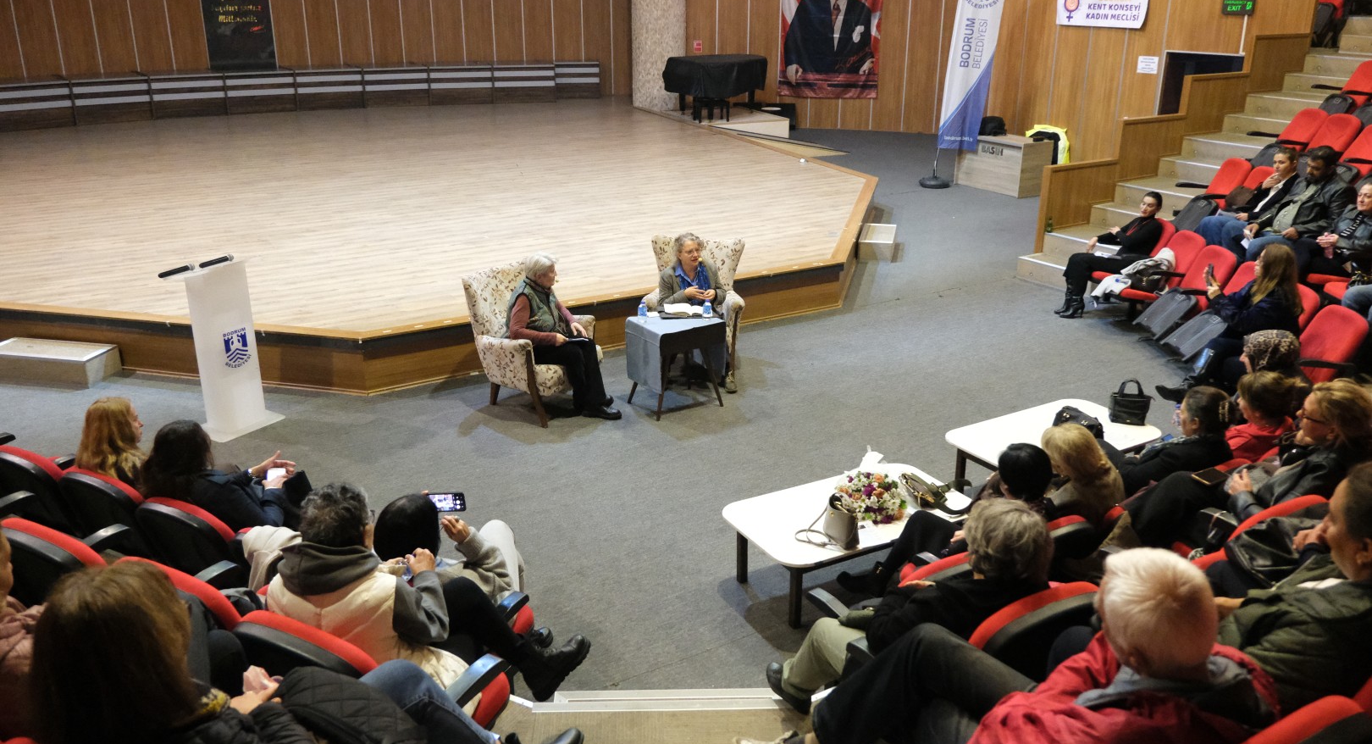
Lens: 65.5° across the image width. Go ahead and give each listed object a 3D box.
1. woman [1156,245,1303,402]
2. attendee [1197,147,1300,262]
[{"bbox_3d":[3.971,-0.356,7.790,0.900,1.190,0.550,1,19,2],"label":"woman"},{"bbox_3d":[4.982,-1.433,9.607,0.800,1.180,0.550,-2,19,-5],"label":"attendee"}]

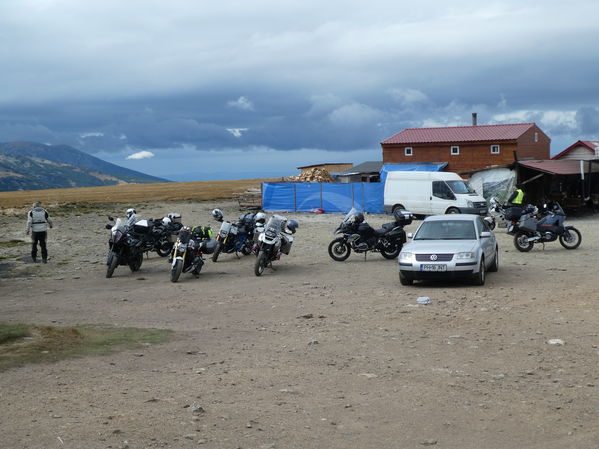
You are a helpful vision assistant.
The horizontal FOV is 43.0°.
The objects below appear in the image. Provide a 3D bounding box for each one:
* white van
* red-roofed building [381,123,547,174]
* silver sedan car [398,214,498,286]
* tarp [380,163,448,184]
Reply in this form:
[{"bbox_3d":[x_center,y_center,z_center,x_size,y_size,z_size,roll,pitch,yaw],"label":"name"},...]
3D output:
[{"bbox_3d":[7.170,-1.604,40.100,5.230,2.400,1.980,3,5,42],"label":"white van"},{"bbox_3d":[11.160,-3.894,51.700,10.100,5.600,5.600,3,5,39],"label":"red-roofed building"},{"bbox_3d":[3.575,0.510,17.750,1.760,1.460,4.700,1,3,21],"label":"silver sedan car"},{"bbox_3d":[7.050,-3.200,47.000,4.300,1.250,1.500,1,3,18],"label":"tarp"}]

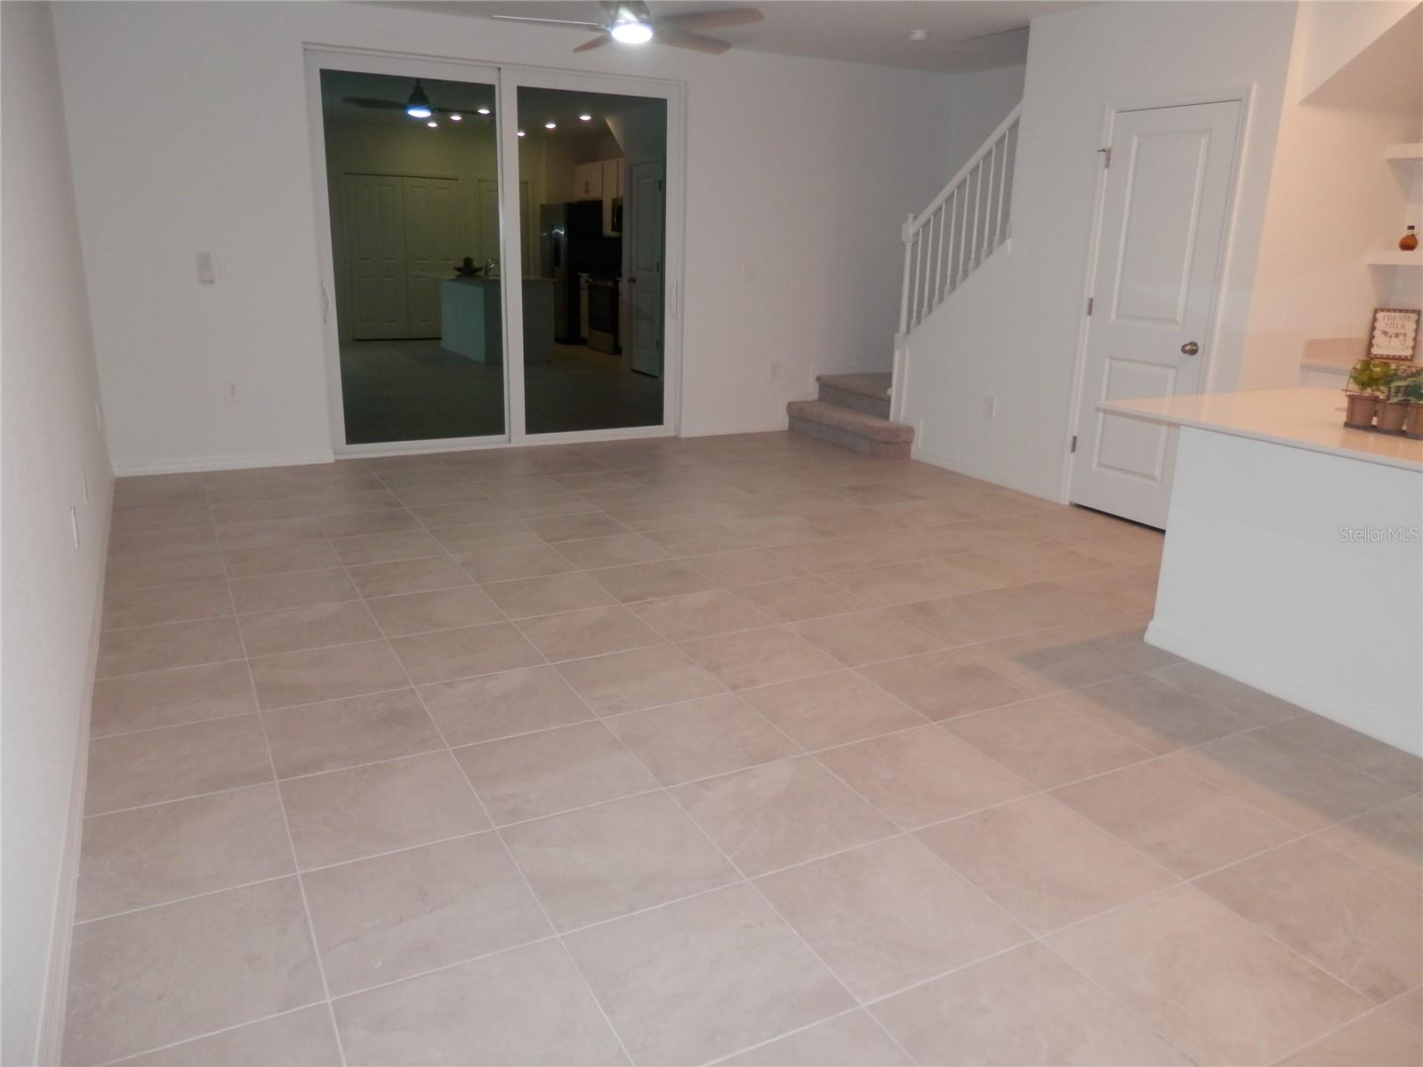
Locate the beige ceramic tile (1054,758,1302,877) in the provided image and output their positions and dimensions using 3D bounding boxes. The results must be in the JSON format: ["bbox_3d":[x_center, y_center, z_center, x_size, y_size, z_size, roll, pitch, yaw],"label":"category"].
[{"bbox_3d":[1.201,0.738,2.691,0.453,0.012,0.448,-7,18,-27],"label":"beige ceramic tile"}]

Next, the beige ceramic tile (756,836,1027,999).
[{"bbox_3d":[0.390,0.832,2.264,0.452,0.010,0.452,-7,18,-27],"label":"beige ceramic tile"}]

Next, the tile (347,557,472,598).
[{"bbox_3d":[-1.272,0.186,4.346,0.449,0.010,0.449,-7,18,-27],"label":"tile"}]

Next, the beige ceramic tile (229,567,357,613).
[{"bbox_3d":[-1.677,0.231,4.134,0.453,0.012,0.448,-7,18,-27],"label":"beige ceramic tile"}]

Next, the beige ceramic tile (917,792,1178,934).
[{"bbox_3d":[0.786,0.775,2.449,0.449,0.010,0.449,-7,18,-27],"label":"beige ceramic tile"}]

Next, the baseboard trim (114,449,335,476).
[{"bbox_3d":[-2.875,-0.425,6.122,1.193,0.083,0.015,-7,18,-27],"label":"baseboard trim"}]

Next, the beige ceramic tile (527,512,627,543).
[{"bbox_3d":[-0.676,-0.028,5.142,0.453,0.012,0.448,-7,18,-27],"label":"beige ceramic tile"}]

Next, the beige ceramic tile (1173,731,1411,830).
[{"bbox_3d":[1.603,0.689,2.898,0.453,0.010,0.447,-7,18,-27],"label":"beige ceramic tile"}]

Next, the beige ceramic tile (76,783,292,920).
[{"bbox_3d":[-1.241,0.740,2.414,0.452,0.010,0.452,-7,18,-27],"label":"beige ceramic tile"}]

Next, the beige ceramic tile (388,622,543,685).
[{"bbox_3d":[-0.860,0.417,3.600,0.452,0.010,0.452,-7,18,-27],"label":"beige ceramic tile"}]

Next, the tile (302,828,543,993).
[{"bbox_3d":[-0.627,0.809,2.236,0.452,0.010,0.452,-7,18,-27],"label":"tile"}]

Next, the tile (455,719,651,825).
[{"bbox_3d":[-0.432,0.648,2.824,0.453,0.012,0.448,-7,18,-27],"label":"tile"}]

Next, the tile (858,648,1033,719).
[{"bbox_3d":[0.773,0.500,3.423,0.449,0.010,0.449,-7,18,-27],"label":"tile"}]

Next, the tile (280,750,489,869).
[{"bbox_3d":[-0.832,0.690,2.602,0.449,0.010,0.449,-7,18,-27],"label":"tile"}]

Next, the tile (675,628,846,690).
[{"bbox_3d":[0.157,0.440,3.629,0.452,0.010,0.452,-7,18,-27],"label":"tile"}]

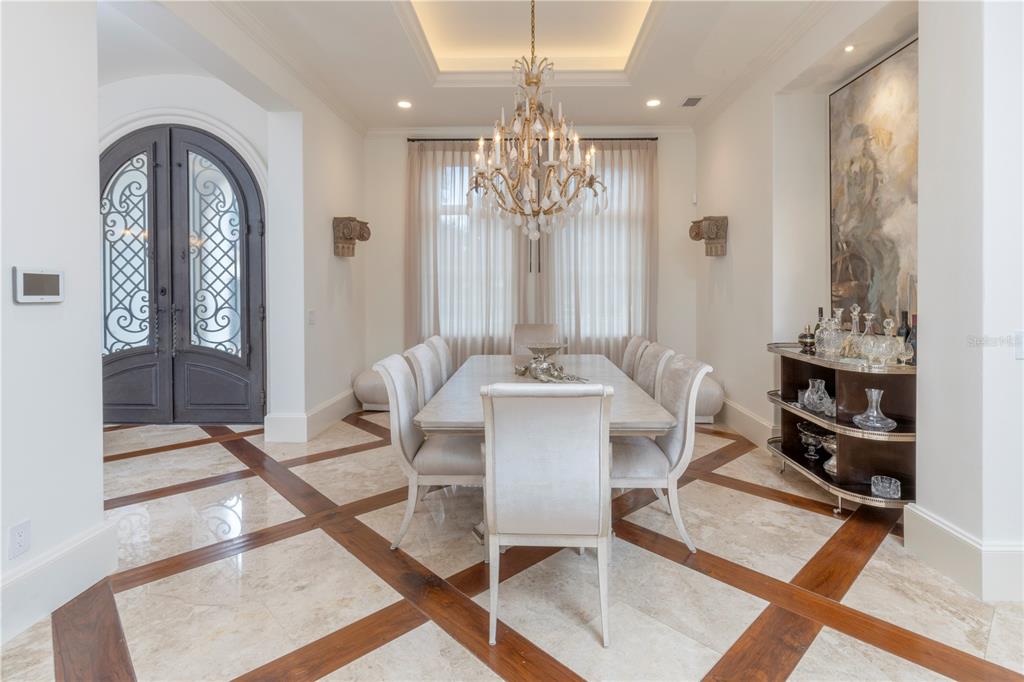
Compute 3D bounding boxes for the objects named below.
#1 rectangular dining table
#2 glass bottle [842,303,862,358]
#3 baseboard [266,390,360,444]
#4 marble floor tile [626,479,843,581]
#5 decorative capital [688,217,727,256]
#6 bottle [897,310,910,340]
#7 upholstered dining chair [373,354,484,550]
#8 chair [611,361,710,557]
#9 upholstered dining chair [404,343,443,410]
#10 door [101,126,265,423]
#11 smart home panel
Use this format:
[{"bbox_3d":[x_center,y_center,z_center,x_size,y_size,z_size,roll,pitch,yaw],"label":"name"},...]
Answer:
[{"bbox_3d":[0.200,0.635,3.180,1.200,0.770,2.150,0,5,2],"label":"rectangular dining table"},{"bbox_3d":[2.190,-0.070,2.930,0.115,0.345,0.115,0,5,2],"label":"glass bottle"},{"bbox_3d":[-1.995,0.702,4.775,0.387,0.266,1.390,0,3,3],"label":"baseboard"},{"bbox_3d":[1.316,1.062,2.693,0.864,0.020,0.883,5,7,43],"label":"marble floor tile"},{"bbox_3d":[2.100,-1.130,4.900,0.280,0.410,0.440,0,5,2],"label":"decorative capital"},{"bbox_3d":[2.362,-0.019,2.740,0.082,0.316,0.082,0,3,3],"label":"bottle"},{"bbox_3d":[-0.400,0.575,2.600,0.650,0.970,0.600,0,5,2],"label":"upholstered dining chair"},{"bbox_3d":[0.705,0.575,2.570,0.650,0.970,0.600,0,5,2],"label":"chair"},{"bbox_3d":[-0.382,0.514,3.157,0.616,0.993,0.506,0,3,3],"label":"upholstered dining chair"},{"bbox_3d":[-3.522,-0.693,4.705,1.924,3.093,0.169,0,3,3],"label":"door"},{"bbox_3d":[-1.940,-0.226,1.870,0.024,0.136,0.180,0,5,2],"label":"smart home panel"}]

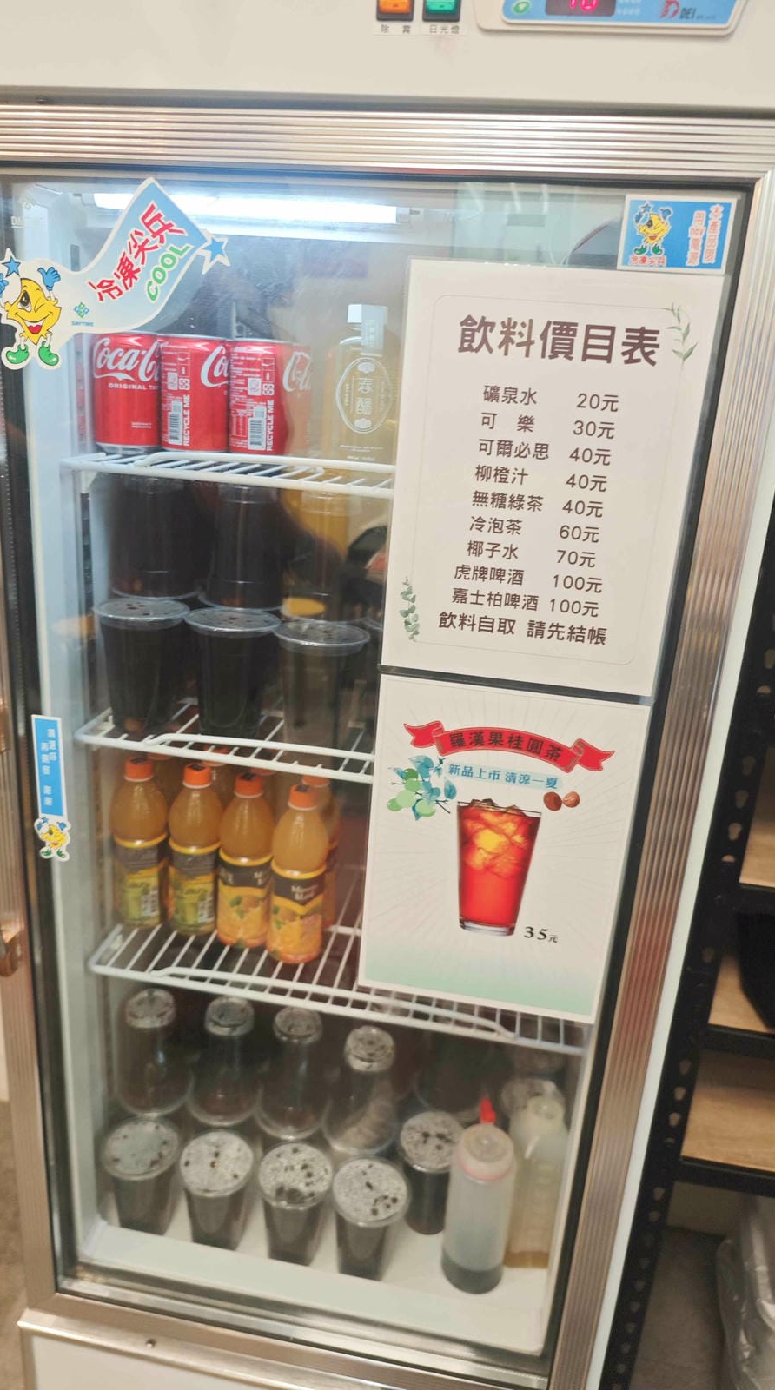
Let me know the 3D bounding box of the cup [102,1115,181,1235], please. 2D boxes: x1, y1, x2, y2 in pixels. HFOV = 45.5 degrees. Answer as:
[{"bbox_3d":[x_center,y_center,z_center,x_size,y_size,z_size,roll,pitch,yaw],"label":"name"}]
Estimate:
[{"bbox_3d":[-0.311,0.625,1.173,0.093,0.127,0.093,3,18,-1],"label":"cup"}]

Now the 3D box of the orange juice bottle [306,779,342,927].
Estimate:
[{"bbox_3d":[-0.087,0.179,1.094,0.064,0.211,0.064,7,19,7],"label":"orange juice bottle"}]

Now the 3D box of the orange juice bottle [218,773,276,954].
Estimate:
[{"bbox_3d":[-0.162,0.185,1.060,0.063,0.205,0.063,3,19,-1],"label":"orange juice bottle"}]

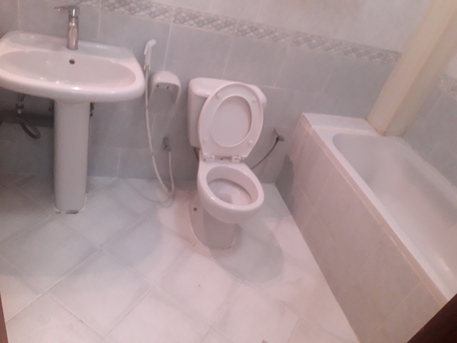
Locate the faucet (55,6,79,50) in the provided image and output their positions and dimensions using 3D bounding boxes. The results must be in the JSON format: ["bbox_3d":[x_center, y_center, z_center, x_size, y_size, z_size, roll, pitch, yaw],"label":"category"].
[{"bbox_3d":[-0.698,-0.599,1.526,0.100,0.170,0.130,3,37,-21],"label":"faucet"}]

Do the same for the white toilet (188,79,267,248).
[{"bbox_3d":[-0.024,-0.015,1.928,0.420,0.800,0.700,3,37,-21],"label":"white toilet"}]

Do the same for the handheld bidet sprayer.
[{"bbox_3d":[-0.388,-0.577,1.772,0.060,0.160,0.035,3,37,-21],"label":"handheld bidet sprayer"}]

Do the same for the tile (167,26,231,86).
[{"bbox_3d":[-0.155,-0.625,1.878,0.330,0.250,0.010,3,37,-21],"label":"tile"}]

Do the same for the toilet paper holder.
[{"bbox_3d":[-0.335,-0.441,1.895,0.155,0.160,0.105,3,37,-21],"label":"toilet paper holder"}]

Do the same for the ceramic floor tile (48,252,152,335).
[{"bbox_3d":[-0.573,0.542,1.627,0.330,0.010,0.330,29,36,16],"label":"ceramic floor tile"}]

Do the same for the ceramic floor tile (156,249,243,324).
[{"bbox_3d":[-0.141,0.565,1.790,0.330,0.010,0.330,29,36,16],"label":"ceramic floor tile"}]

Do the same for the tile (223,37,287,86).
[{"bbox_3d":[0.153,-0.609,1.996,0.330,0.250,0.010,3,37,-21],"label":"tile"}]

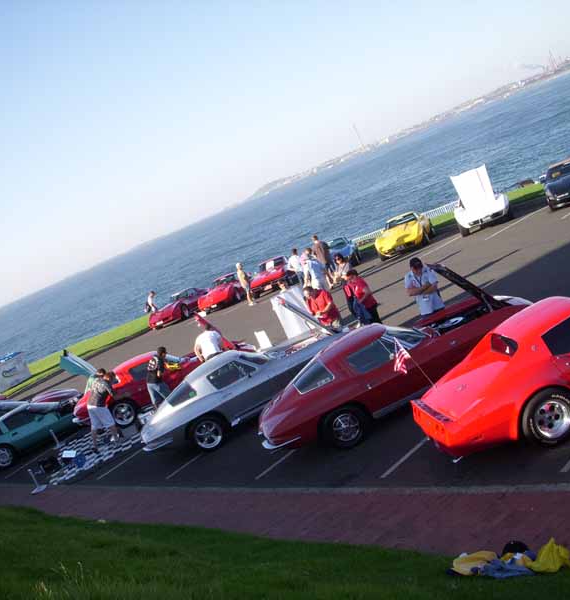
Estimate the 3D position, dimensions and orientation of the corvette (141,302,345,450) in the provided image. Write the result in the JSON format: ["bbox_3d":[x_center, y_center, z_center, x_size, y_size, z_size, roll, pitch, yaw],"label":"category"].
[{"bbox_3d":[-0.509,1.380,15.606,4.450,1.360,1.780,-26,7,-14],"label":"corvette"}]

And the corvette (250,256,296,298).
[{"bbox_3d":[-0.430,-1.175,36.249,1.770,1.260,4.450,-21,7,14],"label":"corvette"}]

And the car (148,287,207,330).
[{"bbox_3d":[-4.713,0.223,39.718,1.760,1.230,4.650,-20,8,26],"label":"car"}]

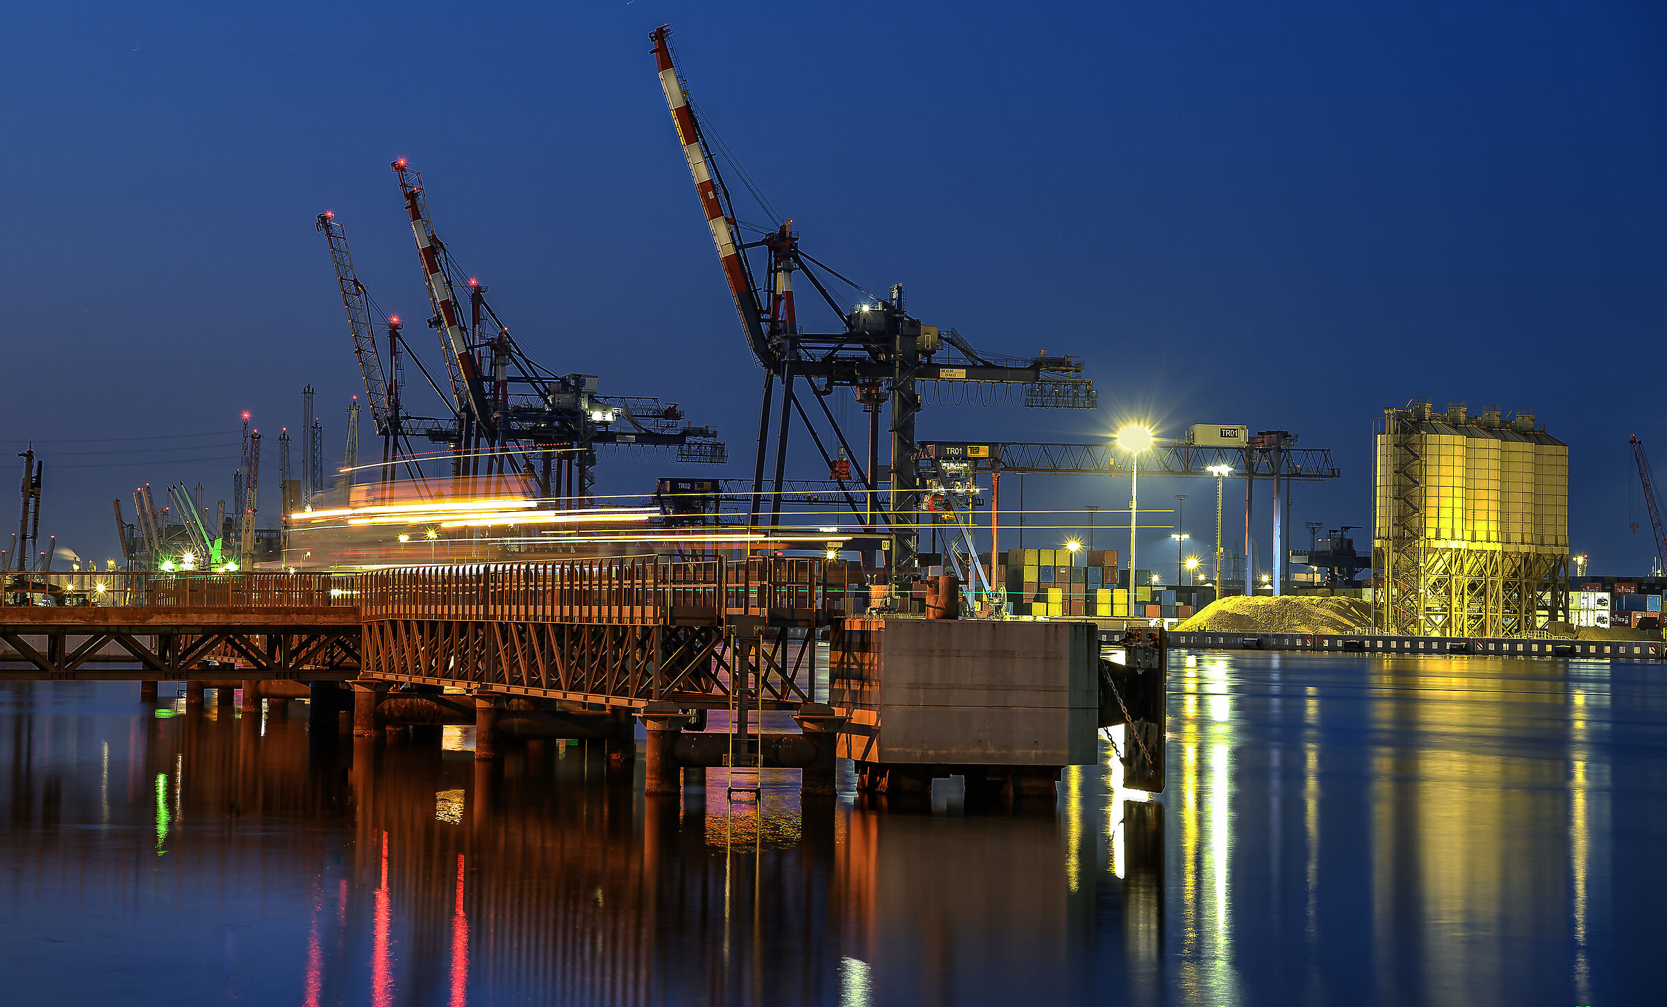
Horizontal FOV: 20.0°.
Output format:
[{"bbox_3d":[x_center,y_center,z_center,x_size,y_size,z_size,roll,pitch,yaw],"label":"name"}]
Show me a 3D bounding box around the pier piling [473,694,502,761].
[{"bbox_3d":[-7.526,4.892,102.800,0.640,1.440,0.640,1,-1,-14],"label":"pier piling"}]

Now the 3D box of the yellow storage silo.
[{"bbox_3d":[96.134,2.866,711.203,13.500,35.000,56.000,0,-2,30],"label":"yellow storage silo"}]

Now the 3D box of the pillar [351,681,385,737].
[{"bbox_3d":[-11.948,5.266,121.200,0.760,1.430,0.740,1,-1,-14],"label":"pillar"}]

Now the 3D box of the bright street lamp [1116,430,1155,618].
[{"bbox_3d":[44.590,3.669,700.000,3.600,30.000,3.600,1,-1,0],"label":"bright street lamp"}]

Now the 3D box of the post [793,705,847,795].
[{"bbox_3d":[-0.234,4.455,85.000,0.850,1.660,0.800,1,-1,-14],"label":"post"}]

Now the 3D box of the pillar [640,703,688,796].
[{"bbox_3d":[-3.034,4.384,84.300,0.820,1.640,0.780,1,-1,-14],"label":"pillar"}]

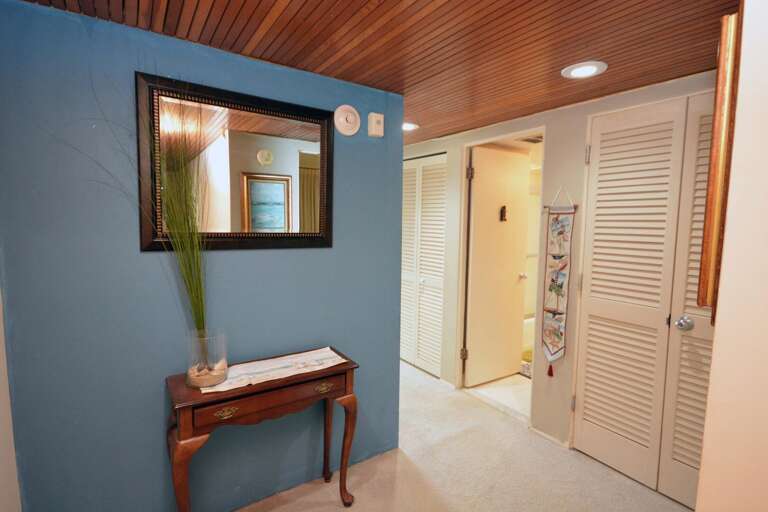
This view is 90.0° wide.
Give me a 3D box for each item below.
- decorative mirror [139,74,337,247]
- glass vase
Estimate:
[{"bbox_3d":[-0.618,-0.376,1.752,0.845,0.690,0.042,-3,6,-34],"label":"decorative mirror"},{"bbox_3d":[-0.736,0.426,1.612,0.147,0.198,0.147,-3,6,-34],"label":"glass vase"}]

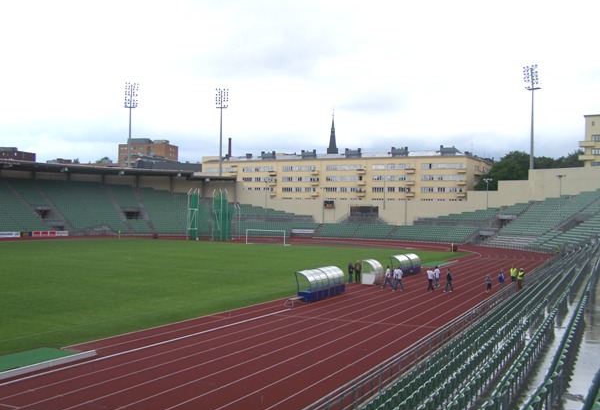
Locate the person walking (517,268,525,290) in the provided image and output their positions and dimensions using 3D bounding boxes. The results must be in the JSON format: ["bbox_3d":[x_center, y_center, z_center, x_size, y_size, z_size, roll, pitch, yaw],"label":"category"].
[{"bbox_3d":[17.052,5.722,50.800,0.520,1.740,0.480,1,-1,23],"label":"person walking"}]

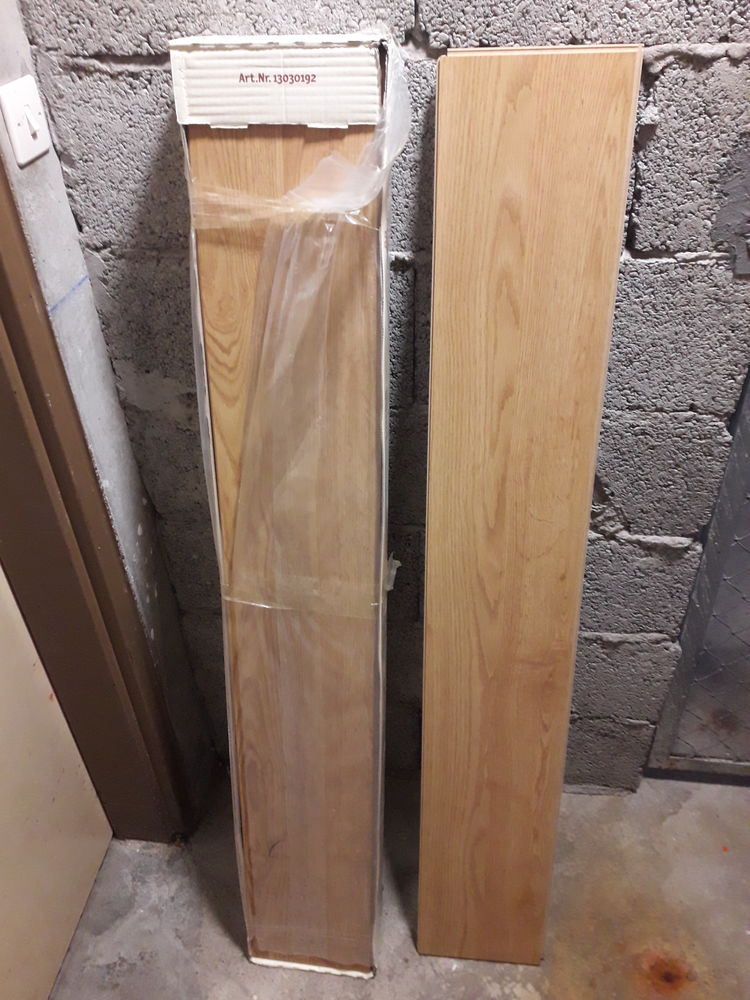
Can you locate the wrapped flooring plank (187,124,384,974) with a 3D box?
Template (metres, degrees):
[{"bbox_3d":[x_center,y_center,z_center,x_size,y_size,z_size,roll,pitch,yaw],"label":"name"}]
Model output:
[{"bbox_3d":[-0.095,0.161,1.061,0.197,1.260,0.056,3,24,6],"label":"wrapped flooring plank"}]

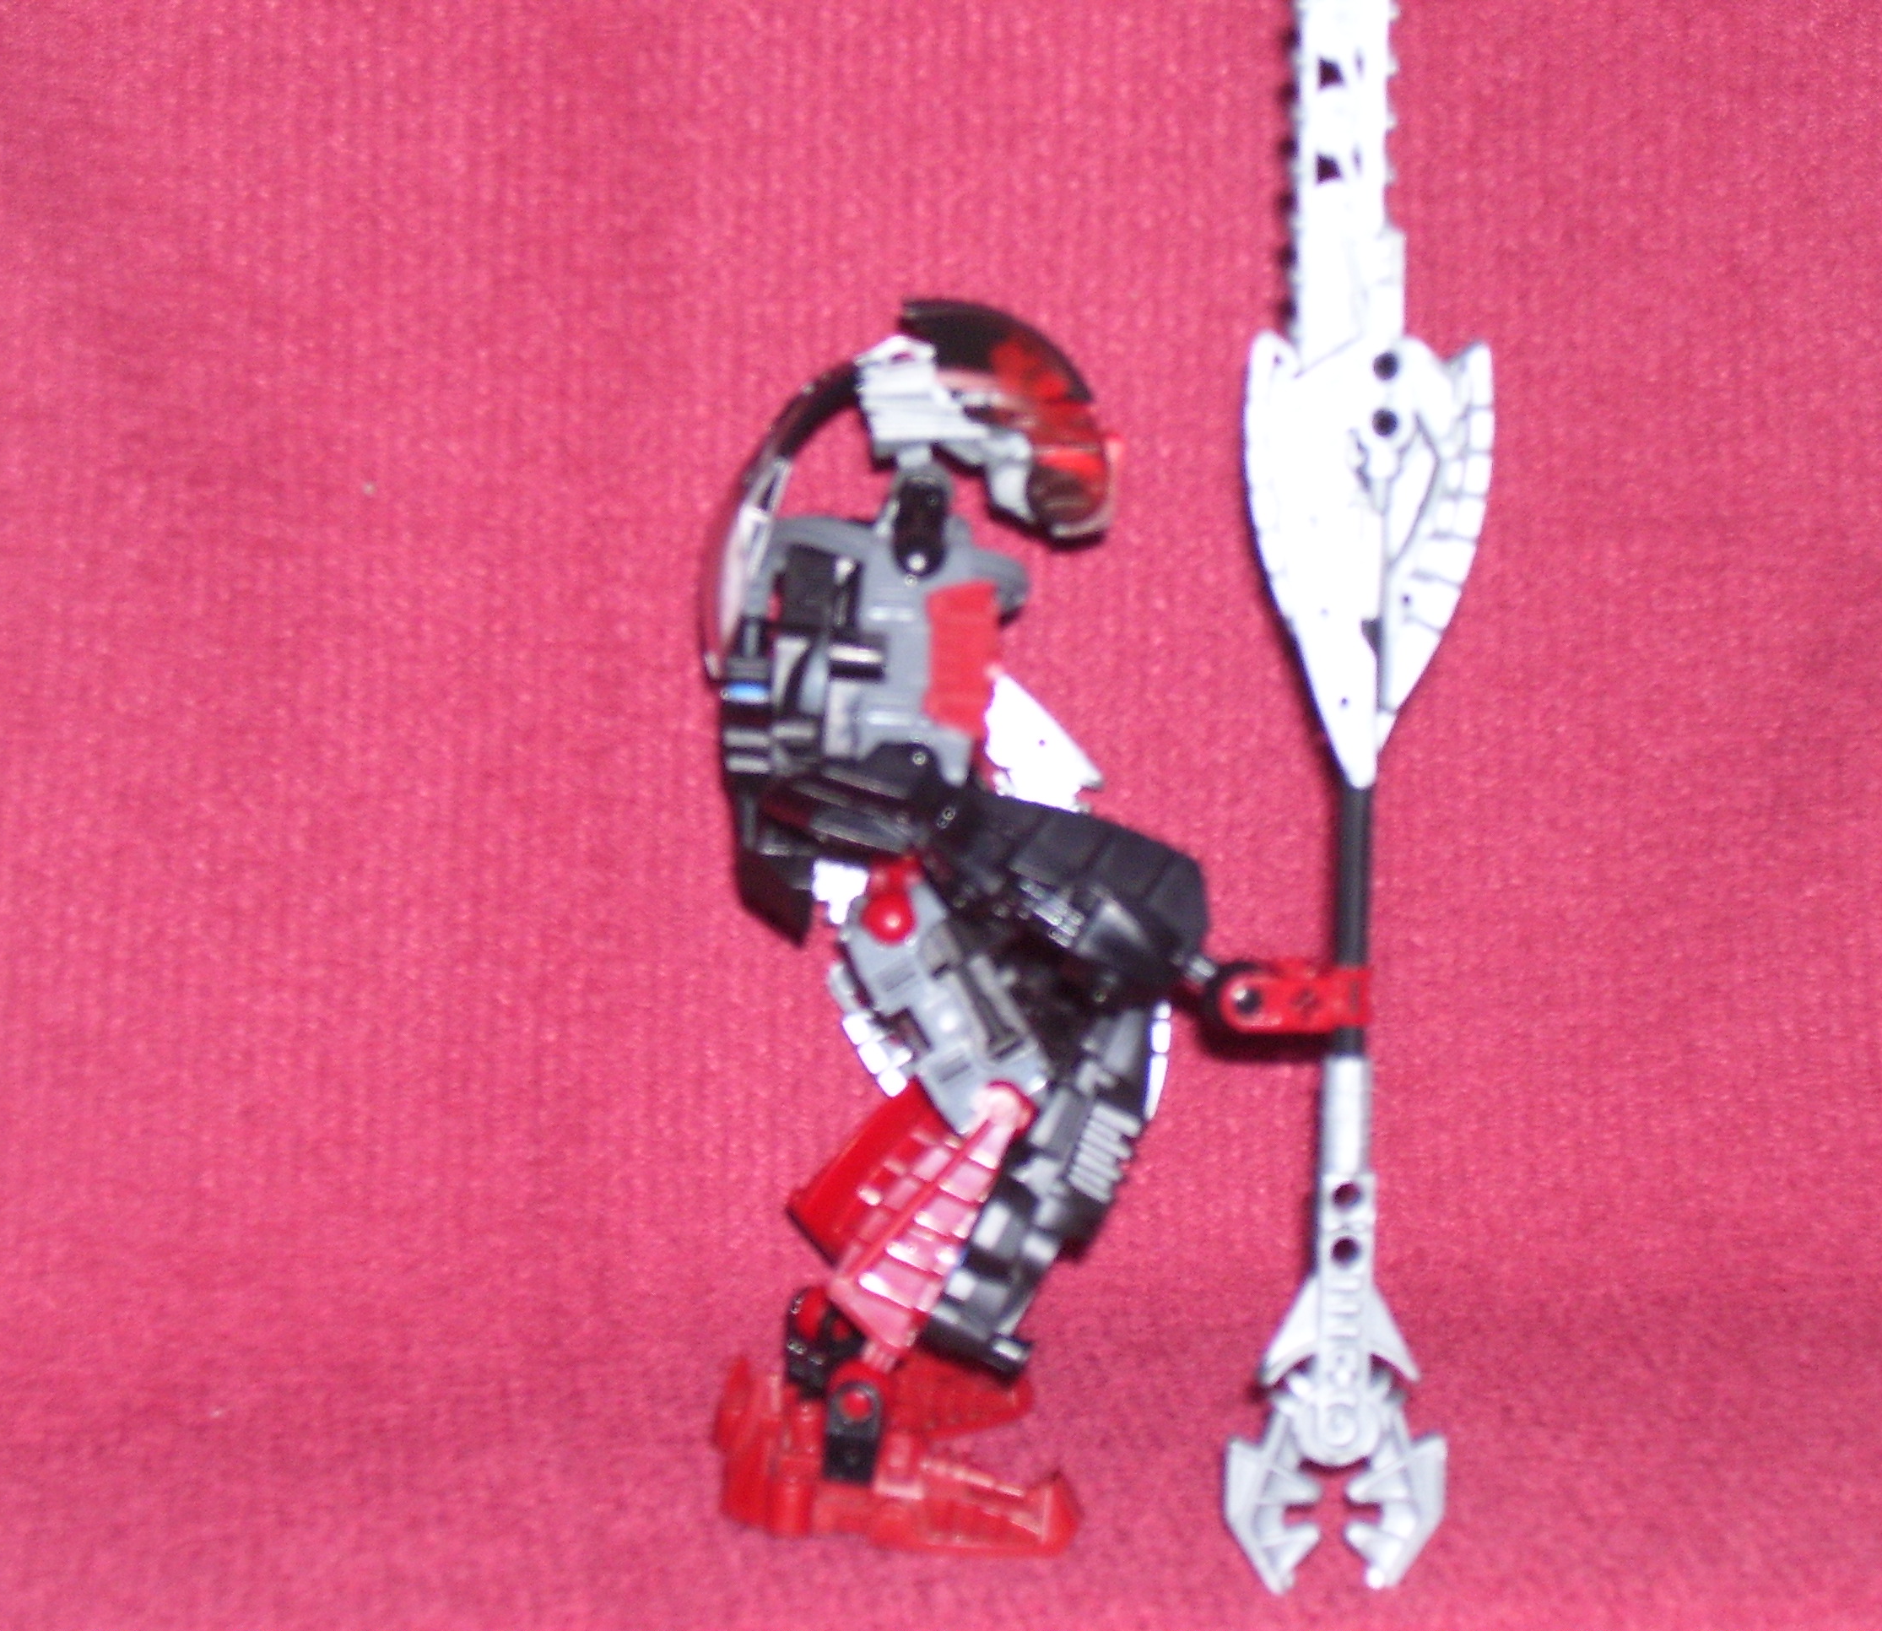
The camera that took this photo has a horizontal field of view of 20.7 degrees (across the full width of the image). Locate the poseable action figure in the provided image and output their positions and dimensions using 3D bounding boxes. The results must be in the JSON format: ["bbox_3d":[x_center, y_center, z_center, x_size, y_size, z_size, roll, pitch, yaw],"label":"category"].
[{"bbox_3d":[0.013,0.014,0.764,0.097,0.180,0.095,0,10,0],"label":"poseable action figure"}]

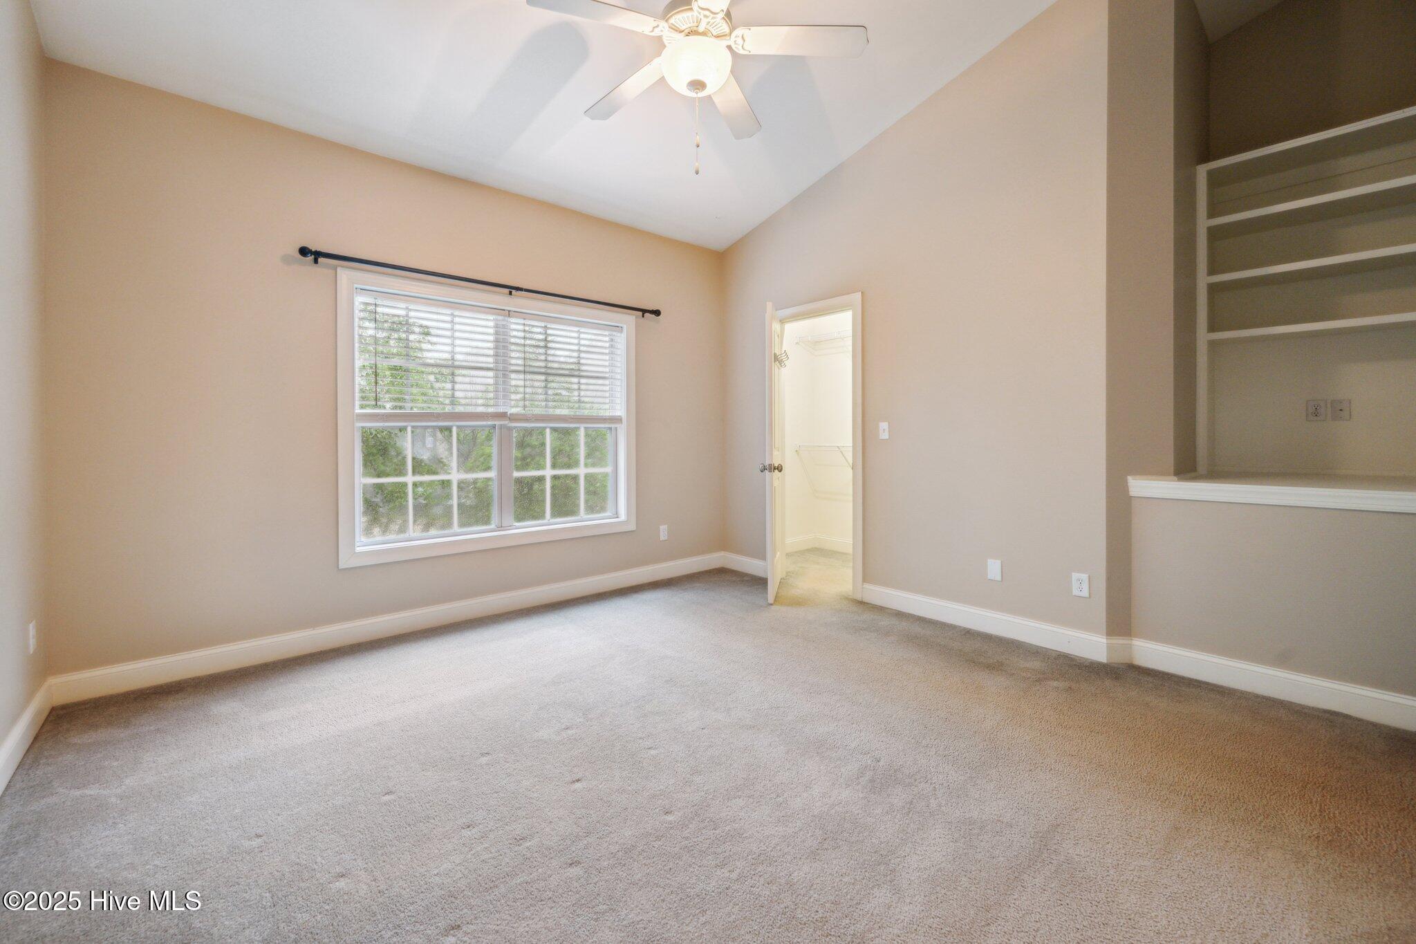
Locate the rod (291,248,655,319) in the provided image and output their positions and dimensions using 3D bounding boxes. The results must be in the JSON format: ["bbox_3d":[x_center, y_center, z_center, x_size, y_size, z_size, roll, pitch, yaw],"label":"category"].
[{"bbox_3d":[-1.248,-1.178,3.577,2.277,0.066,0.106,-3,3,-40],"label":"rod"}]

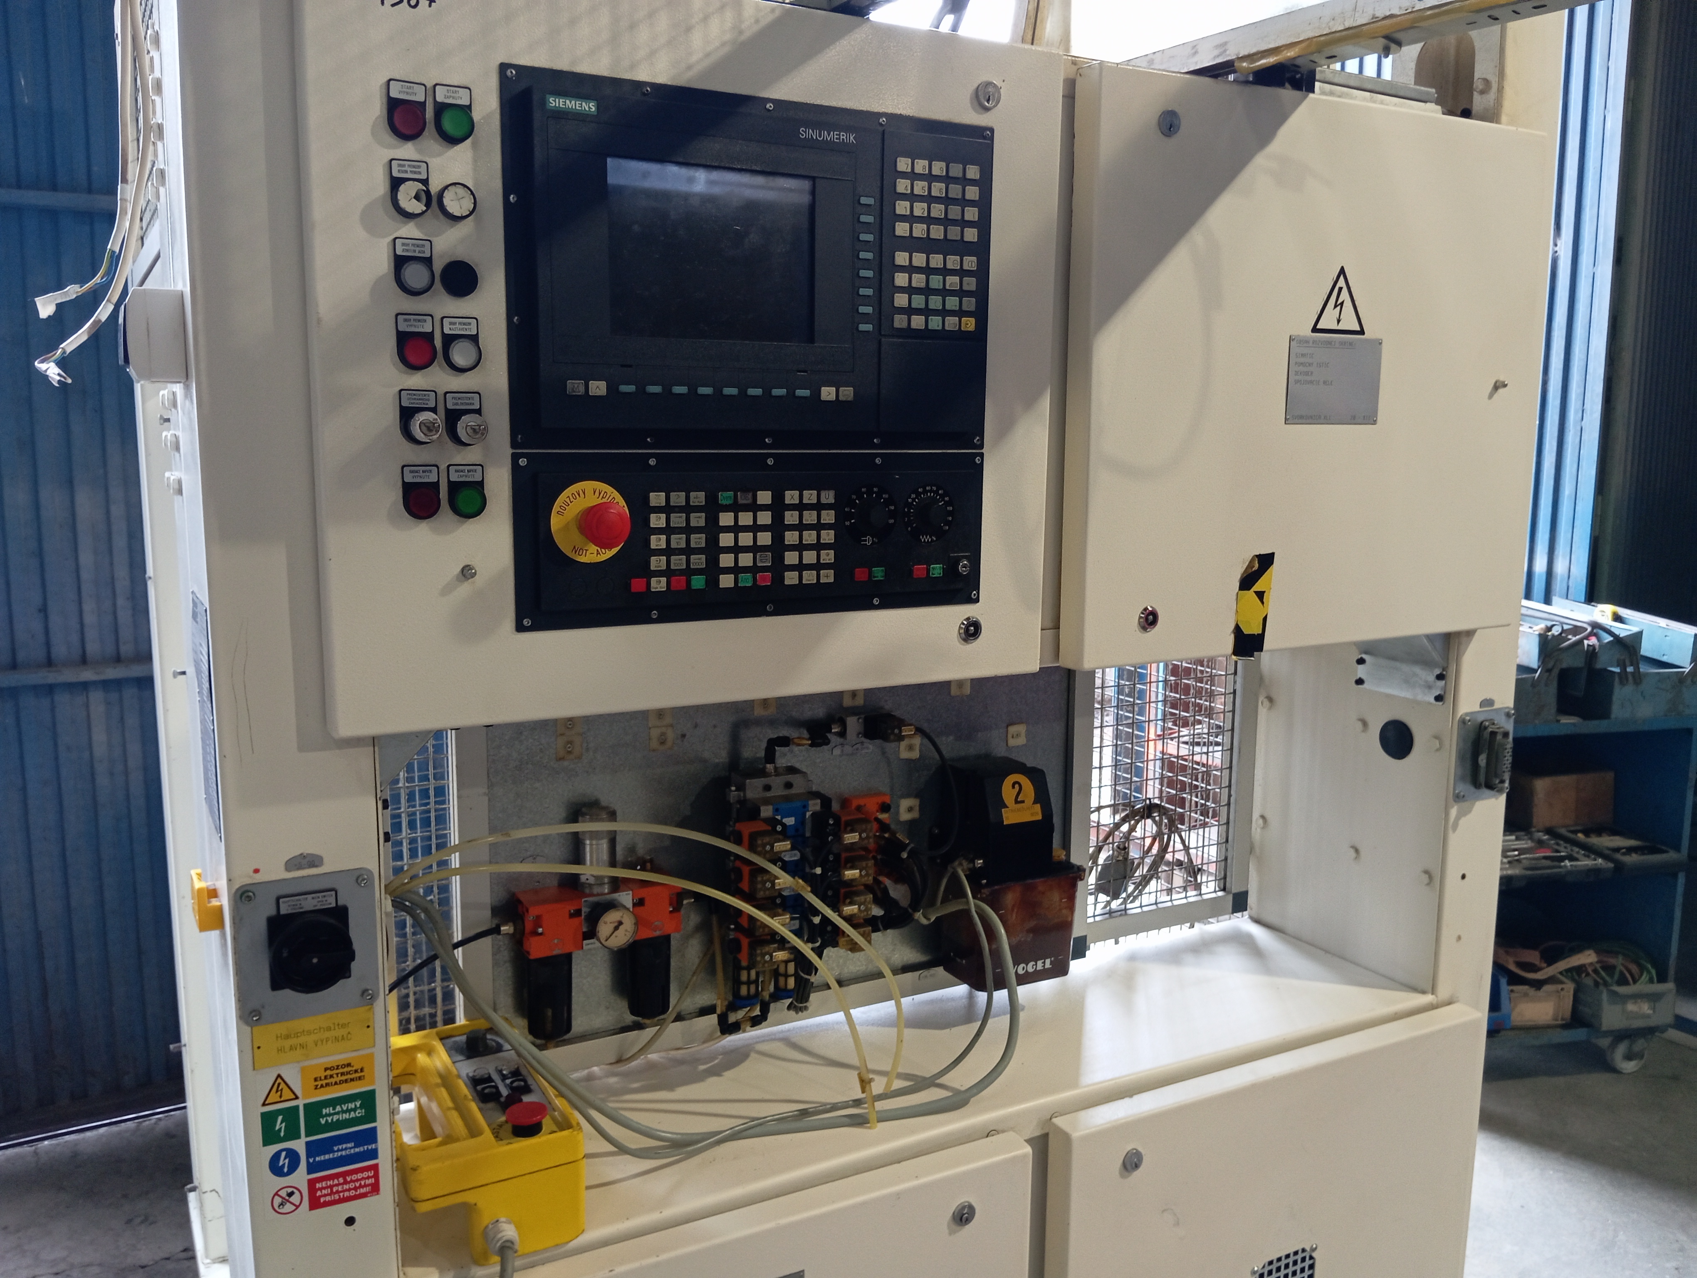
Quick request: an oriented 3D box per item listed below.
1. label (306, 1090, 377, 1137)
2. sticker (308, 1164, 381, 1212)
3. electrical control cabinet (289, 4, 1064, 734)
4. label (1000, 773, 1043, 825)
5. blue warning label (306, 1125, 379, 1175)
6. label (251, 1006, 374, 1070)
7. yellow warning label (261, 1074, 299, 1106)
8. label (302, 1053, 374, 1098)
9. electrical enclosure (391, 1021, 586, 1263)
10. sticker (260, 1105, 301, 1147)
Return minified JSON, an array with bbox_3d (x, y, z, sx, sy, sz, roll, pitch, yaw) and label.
[{"bbox_3d":[-0.452,0.423,1.225,0.060,0.031,0.002,-4,11,-28],"label":"label"},{"bbox_3d":[-0.453,0.493,1.236,0.060,0.030,0.002,-4,11,-28],"label":"sticker"},{"bbox_3d":[-0.121,-0.258,1.286,0.716,0.630,0.110,-4,11,-28],"label":"electrical control cabinet"},{"bbox_3d":[0.222,0.206,1.776,0.061,0.063,0.002,-4,-7,-28],"label":"label"},{"bbox_3d":[-0.453,0.459,1.231,0.060,0.031,0.002,-4,11,-28],"label":"blue warning label"},{"bbox_3d":[-0.467,0.349,1.204,0.100,0.041,0.003,-4,11,-28],"label":"label"},{"bbox_3d":[-0.494,0.391,1.196,0.031,0.027,0.002,-4,11,-28],"label":"yellow warning label"},{"bbox_3d":[-0.452,0.388,1.219,0.060,0.030,0.002,-4,11,-28],"label":"label"},{"bbox_3d":[-0.391,0.505,1.419,0.165,0.130,0.278,-4,11,-28],"label":"electrical enclosure"},{"bbox_3d":[-0.495,0.426,1.202,0.032,0.032,0.002,-4,11,-28],"label":"sticker"}]

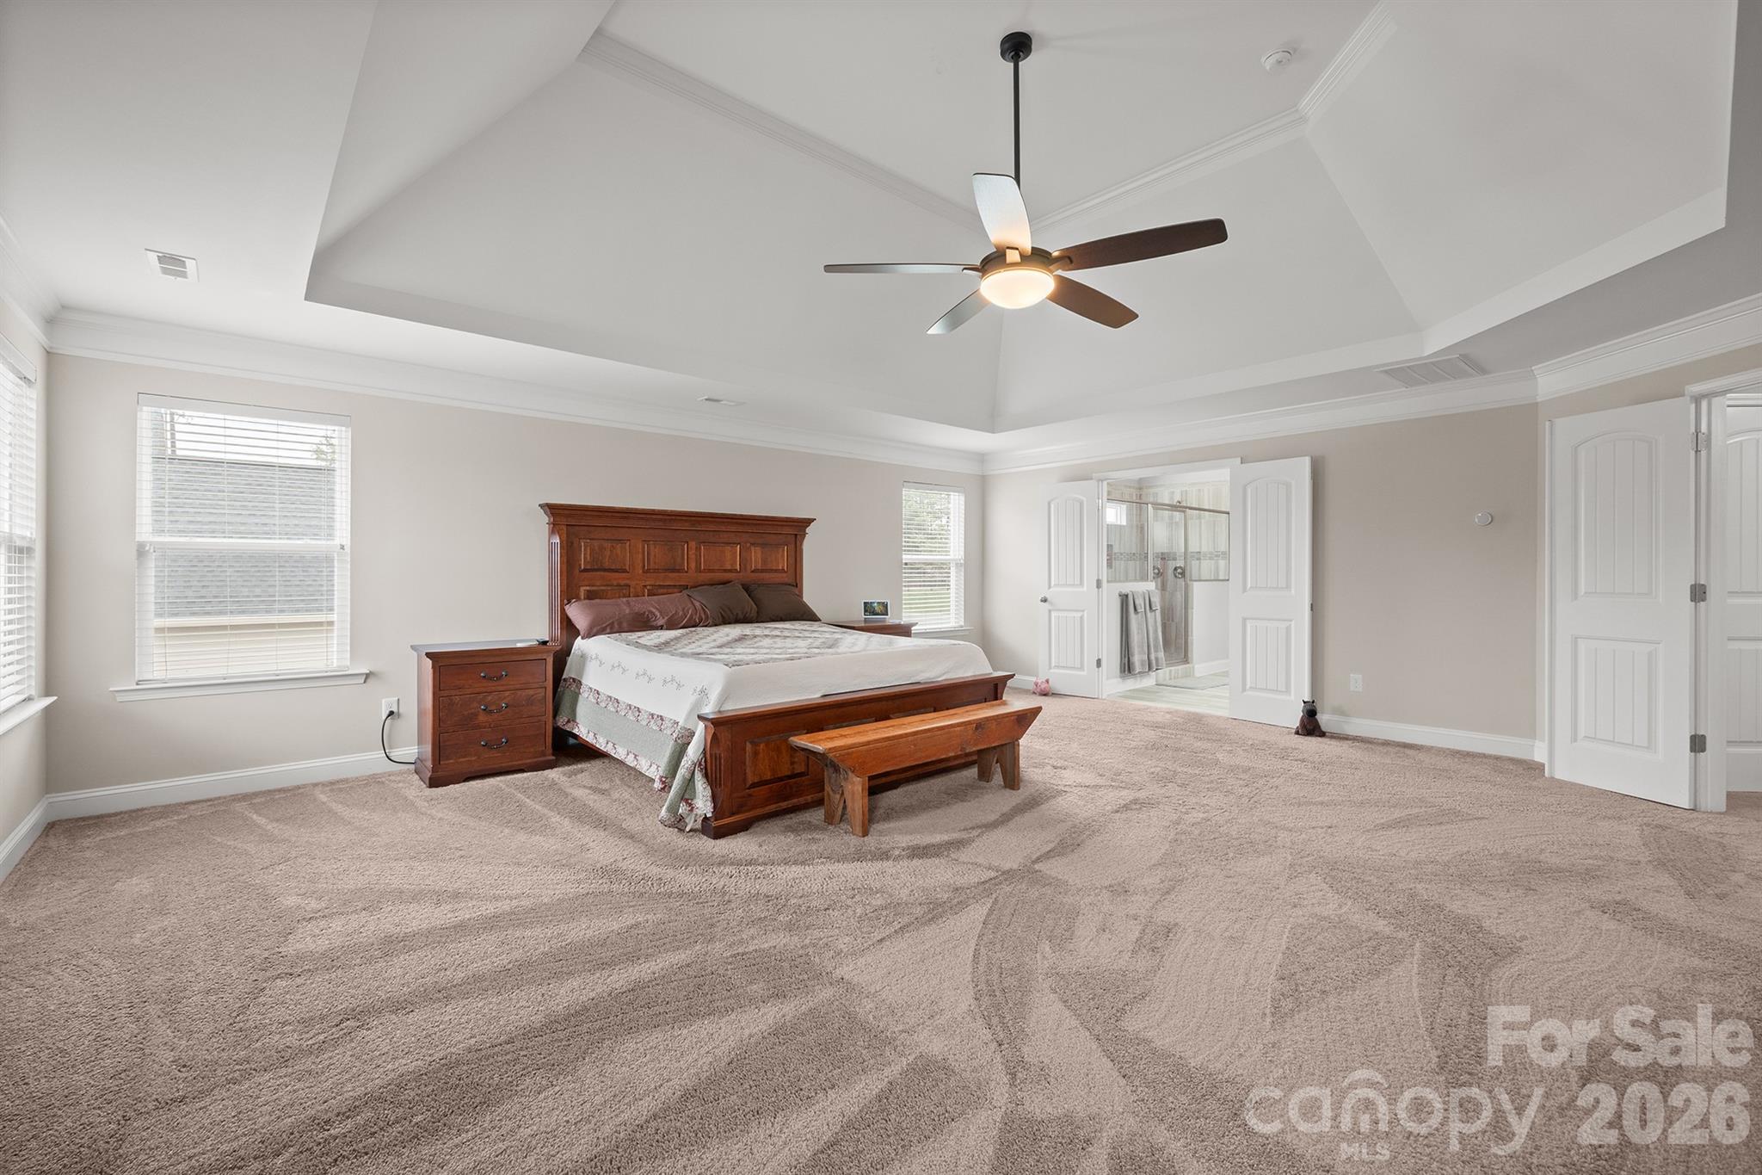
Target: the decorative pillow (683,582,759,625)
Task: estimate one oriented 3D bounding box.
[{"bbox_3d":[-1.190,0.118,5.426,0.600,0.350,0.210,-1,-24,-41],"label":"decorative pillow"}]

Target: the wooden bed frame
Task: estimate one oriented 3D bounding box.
[{"bbox_3d":[-0.705,0.269,4.743,2.170,1.640,2.270,-1,1,-41],"label":"wooden bed frame"}]

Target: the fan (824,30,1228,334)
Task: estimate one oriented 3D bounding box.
[{"bbox_3d":[0.586,-1.828,3.210,1.660,1.220,1.660,-1,1,-41],"label":"fan"}]

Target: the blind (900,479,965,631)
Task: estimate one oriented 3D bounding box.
[{"bbox_3d":[0.547,-0.290,7.430,0.880,1.450,0.060,-1,1,-41],"label":"blind"}]

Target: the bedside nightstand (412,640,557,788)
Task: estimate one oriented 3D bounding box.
[{"bbox_3d":[-2.371,0.727,4.416,0.705,0.743,0.476,-1,1,-41],"label":"bedside nightstand"}]

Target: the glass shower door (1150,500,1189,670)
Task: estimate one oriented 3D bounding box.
[{"bbox_3d":[3.190,0.000,8.147,0.870,1.780,0.050,-1,1,-41],"label":"glass shower door"}]

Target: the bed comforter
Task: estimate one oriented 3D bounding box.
[{"bbox_3d":[-0.646,0.690,4.659,2.210,0.770,1.950,-1,1,-41],"label":"bed comforter"}]

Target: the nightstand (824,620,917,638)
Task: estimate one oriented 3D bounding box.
[{"bbox_3d":[-0.083,0.698,6.417,0.705,0.743,0.476,-1,1,-41],"label":"nightstand"}]

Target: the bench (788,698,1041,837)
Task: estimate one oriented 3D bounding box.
[{"bbox_3d":[0.253,0.888,3.699,1.530,0.420,0.280,-1,1,-41],"label":"bench"}]

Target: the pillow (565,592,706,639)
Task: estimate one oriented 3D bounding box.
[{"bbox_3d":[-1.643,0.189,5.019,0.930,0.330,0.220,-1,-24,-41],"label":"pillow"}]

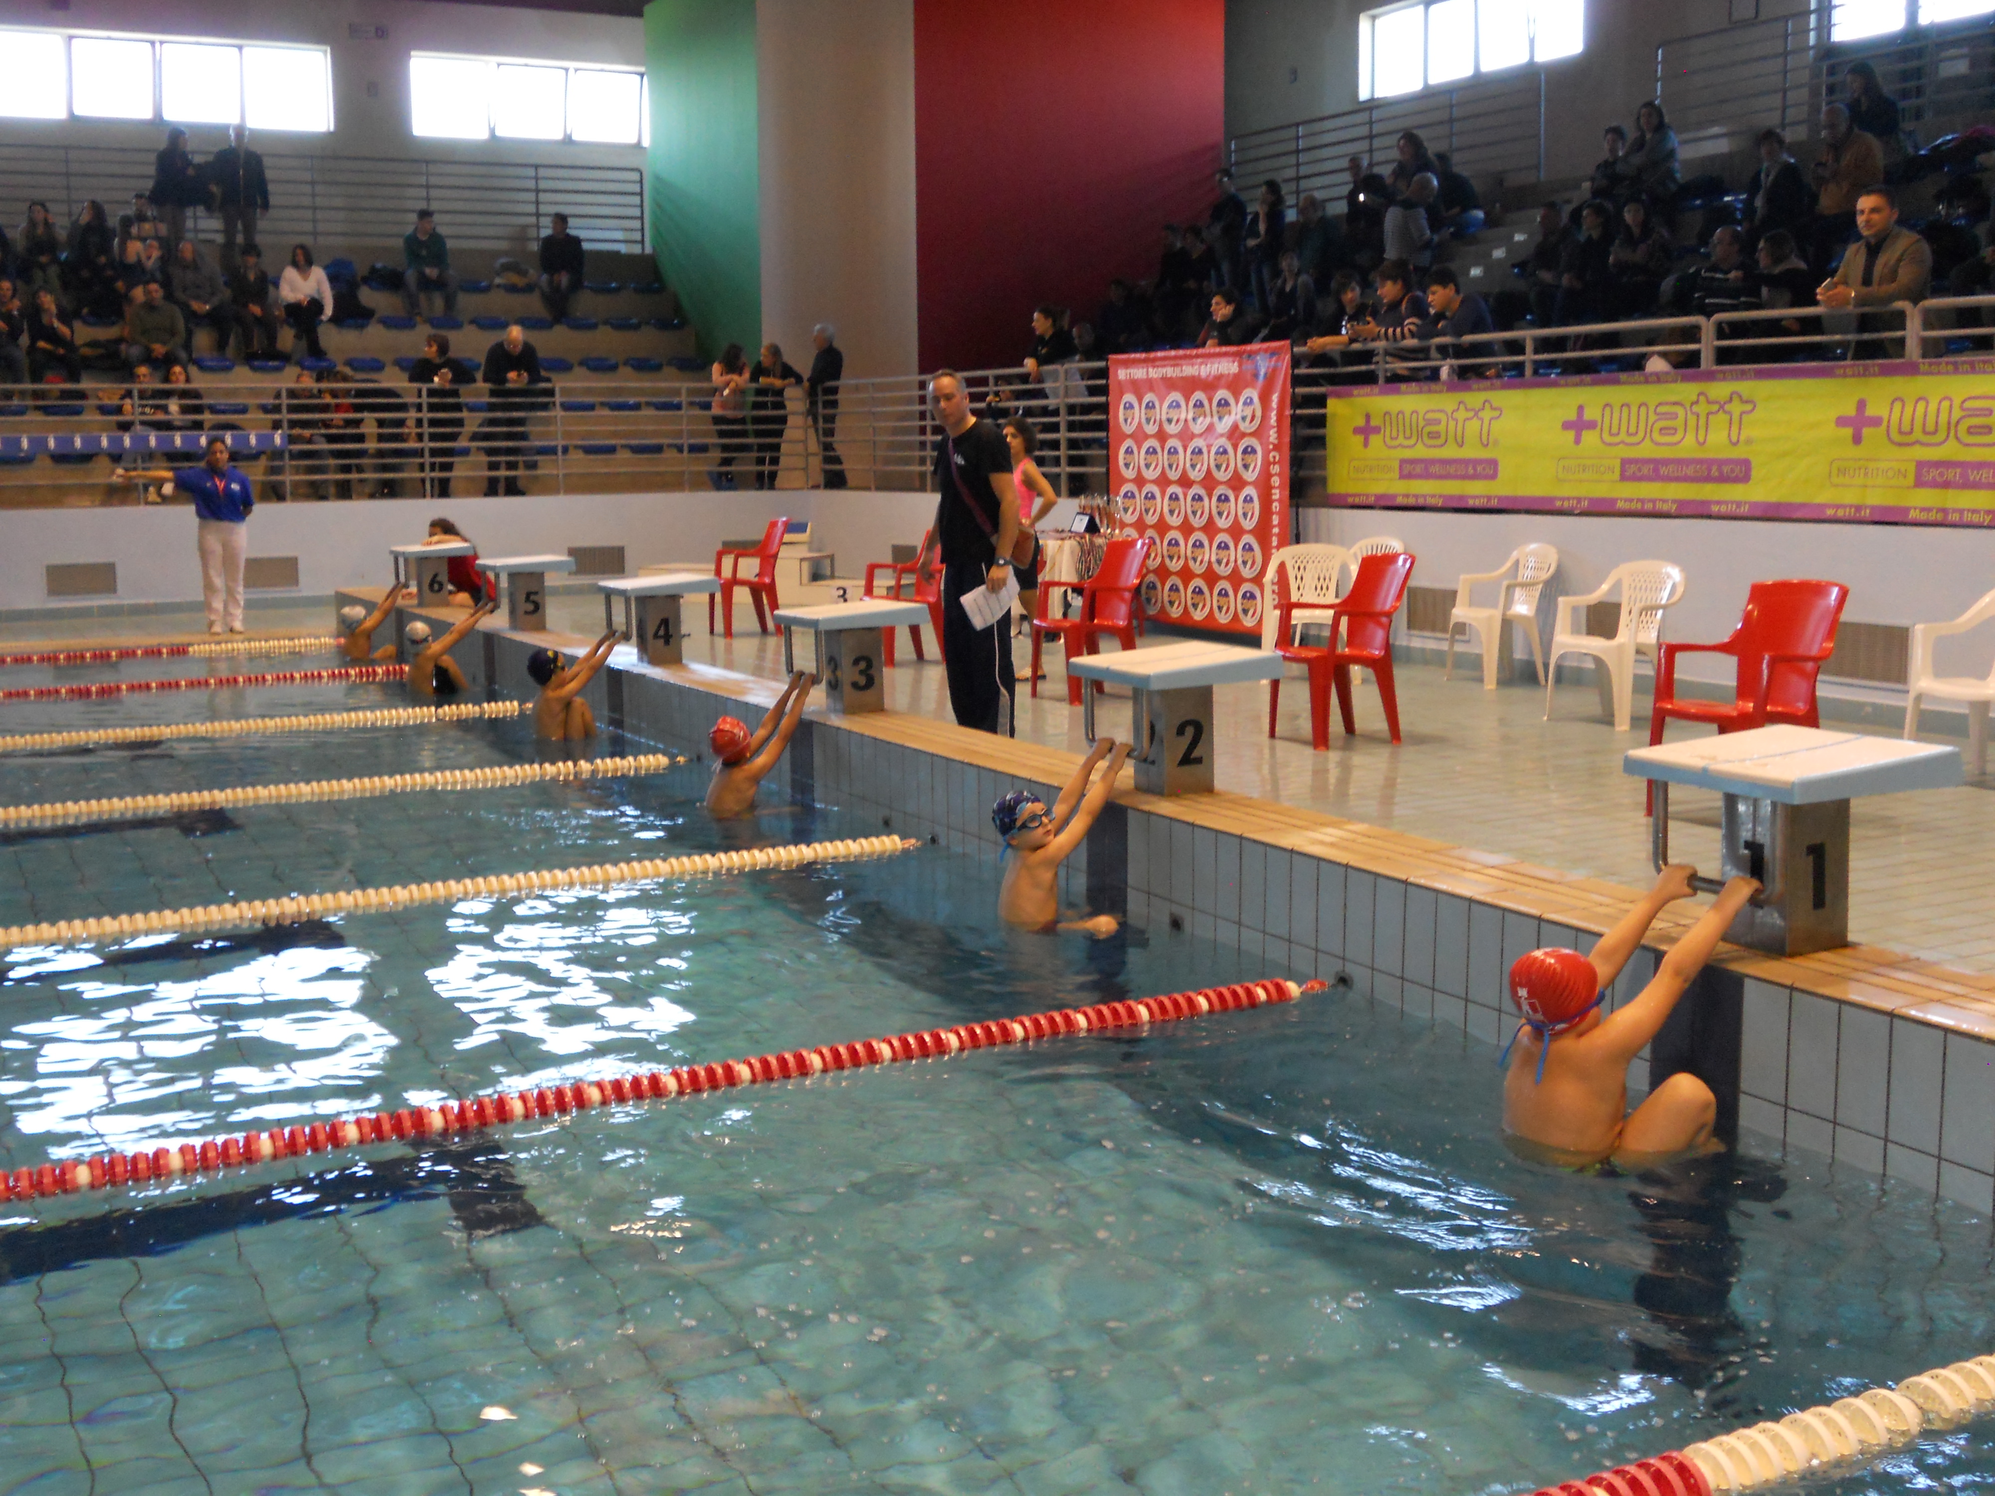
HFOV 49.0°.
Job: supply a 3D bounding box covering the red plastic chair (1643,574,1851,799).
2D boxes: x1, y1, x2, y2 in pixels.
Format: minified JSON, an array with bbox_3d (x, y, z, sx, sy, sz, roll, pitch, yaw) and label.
[{"bbox_3d":[2.797,-0.165,8.177,0.570,0.880,0.560,-5,9,-28],"label":"red plastic chair"}]

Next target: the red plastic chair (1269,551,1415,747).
[{"bbox_3d":[1.645,-0.473,10.440,0.570,0.885,0.570,-4,8,-22],"label":"red plastic chair"}]

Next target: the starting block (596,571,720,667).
[{"bbox_3d":[-1.758,-0.665,11.427,0.498,0.446,0.497,-5,9,-27],"label":"starting block"}]

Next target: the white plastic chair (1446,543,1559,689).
[{"bbox_3d":[2.965,-0.782,12.839,0.550,0.815,0.570,-3,8,-16],"label":"white plastic chair"}]

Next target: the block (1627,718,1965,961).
[{"bbox_3d":[1.730,0.207,4.801,0.495,0.460,0.490,-5,9,-27],"label":"block"}]

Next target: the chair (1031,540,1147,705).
[{"bbox_3d":[0.544,-0.716,12.297,0.570,0.885,0.570,-4,9,-25],"label":"chair"}]

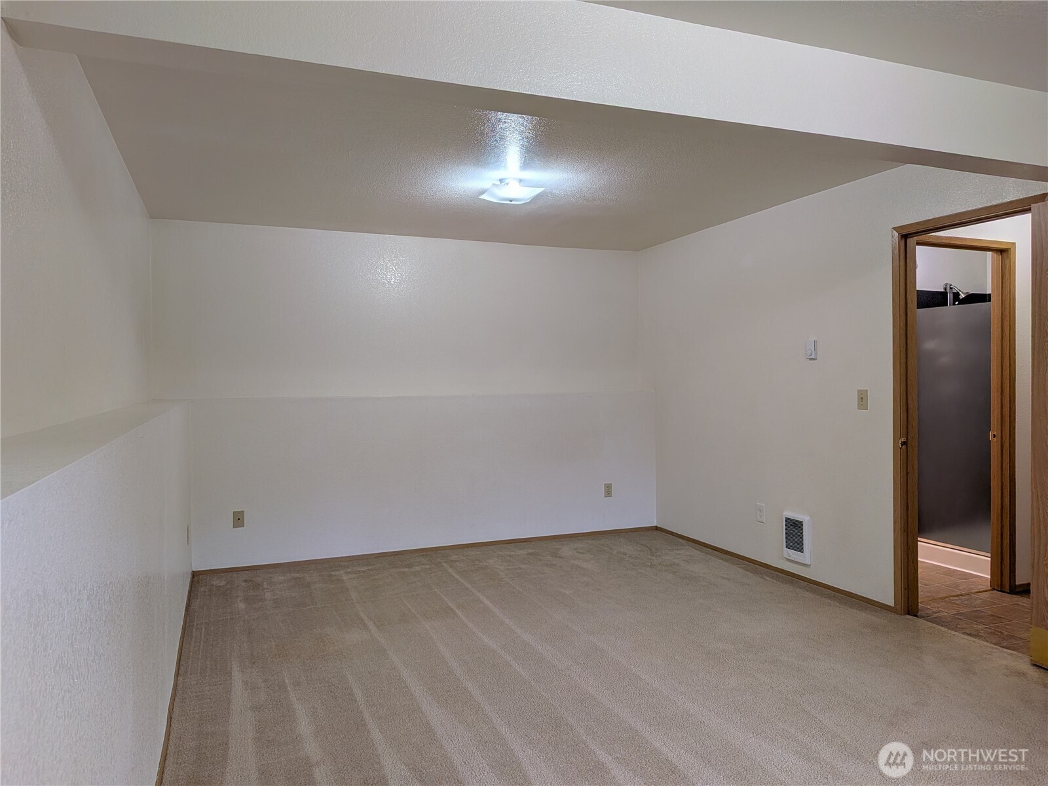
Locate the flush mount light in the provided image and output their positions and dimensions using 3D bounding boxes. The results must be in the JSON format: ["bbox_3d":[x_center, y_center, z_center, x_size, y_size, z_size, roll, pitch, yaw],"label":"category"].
[{"bbox_3d":[-0.072,-1.135,4.108,0.305,0.122,0.305,-1,1,-22],"label":"flush mount light"}]

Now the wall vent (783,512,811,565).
[{"bbox_3d":[1.740,0.929,4.635,0.025,0.300,0.232,-1,1,-22],"label":"wall vent"}]

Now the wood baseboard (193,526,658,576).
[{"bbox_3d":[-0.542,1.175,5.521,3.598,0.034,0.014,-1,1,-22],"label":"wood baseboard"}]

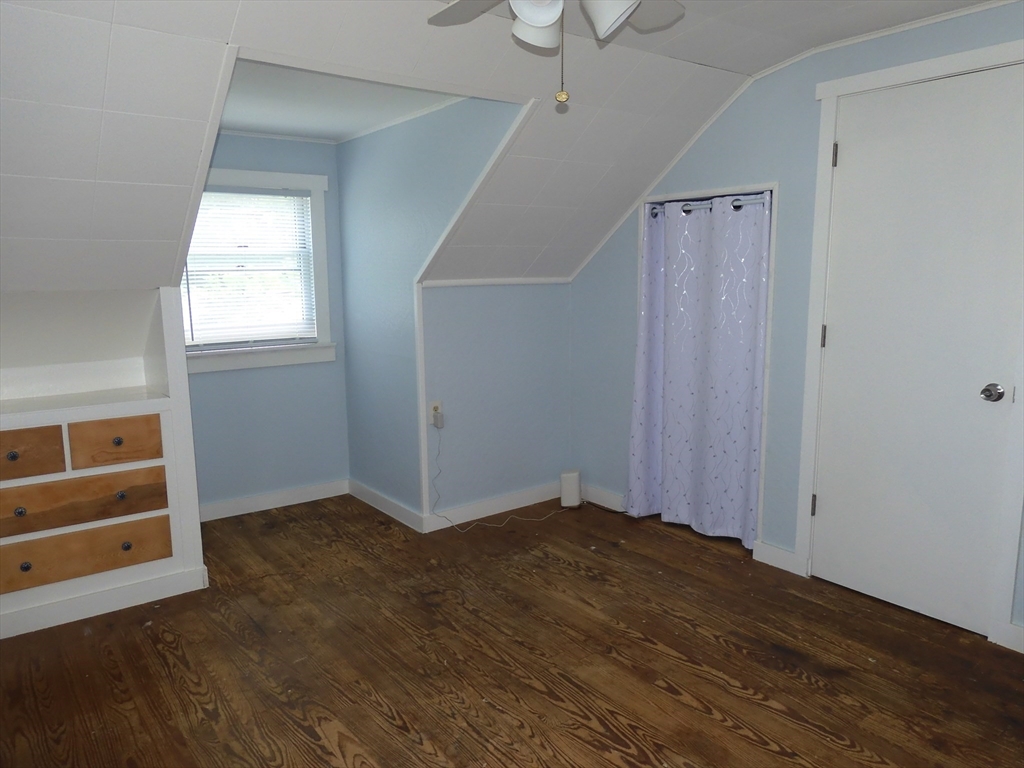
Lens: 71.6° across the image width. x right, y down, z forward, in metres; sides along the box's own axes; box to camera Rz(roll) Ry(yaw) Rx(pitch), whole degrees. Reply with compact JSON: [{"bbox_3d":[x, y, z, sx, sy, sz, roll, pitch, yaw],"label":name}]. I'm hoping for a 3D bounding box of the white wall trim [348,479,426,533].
[{"bbox_3d":[-0.735,0.688,4.104,0.020,0.098,0.893,-7,11,-37],"label":"white wall trim"}]

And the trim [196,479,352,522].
[{"bbox_3d":[-1.417,0.683,4.155,0.999,0.102,0.020,-7,11,-37],"label":"trim"}]

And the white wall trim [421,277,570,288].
[{"bbox_3d":[-0.057,-0.559,3.891,1.010,0.034,0.020,-7,11,-37],"label":"white wall trim"}]

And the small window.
[{"bbox_3d":[-1.456,-0.628,3.945,0.956,1.083,0.081,-7,11,-37],"label":"small window"}]

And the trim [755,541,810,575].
[{"bbox_3d":[1.241,0.804,3.268,0.020,0.091,0.284,-7,11,-37],"label":"trim"}]

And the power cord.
[{"bbox_3d":[-0.032,0.464,3.901,0.831,0.592,0.230,-7,11,-37],"label":"power cord"}]

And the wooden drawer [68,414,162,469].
[{"bbox_3d":[-1.680,0.210,2.973,0.326,0.187,0.350,-7,11,-37],"label":"wooden drawer"}]

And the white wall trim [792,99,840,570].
[{"bbox_3d":[1.300,-0.149,3.034,0.020,2.044,0.070,-7,11,-37],"label":"white wall trim"}]

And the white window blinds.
[{"bbox_3d":[-1.460,-0.639,3.936,0.745,0.880,0.047,-7,11,-37],"label":"white window blinds"}]

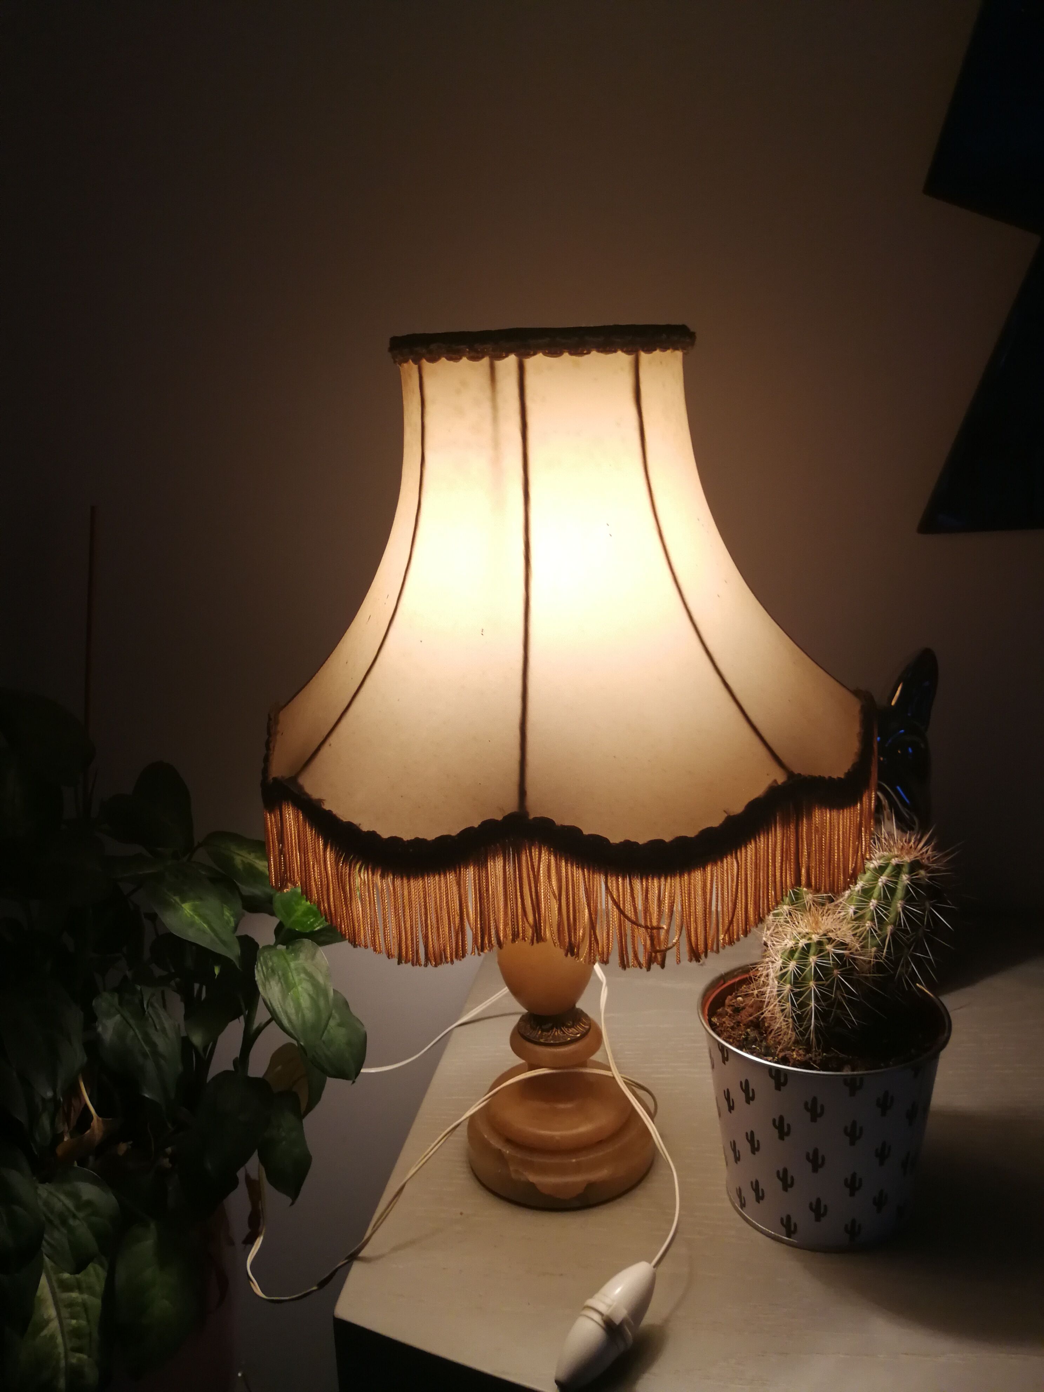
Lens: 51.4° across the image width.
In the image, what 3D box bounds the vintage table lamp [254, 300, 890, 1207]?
[{"bbox_3d":[0.020,0.043,0.583,0.317,0.453,0.317,-3,11,0],"label":"vintage table lamp"}]

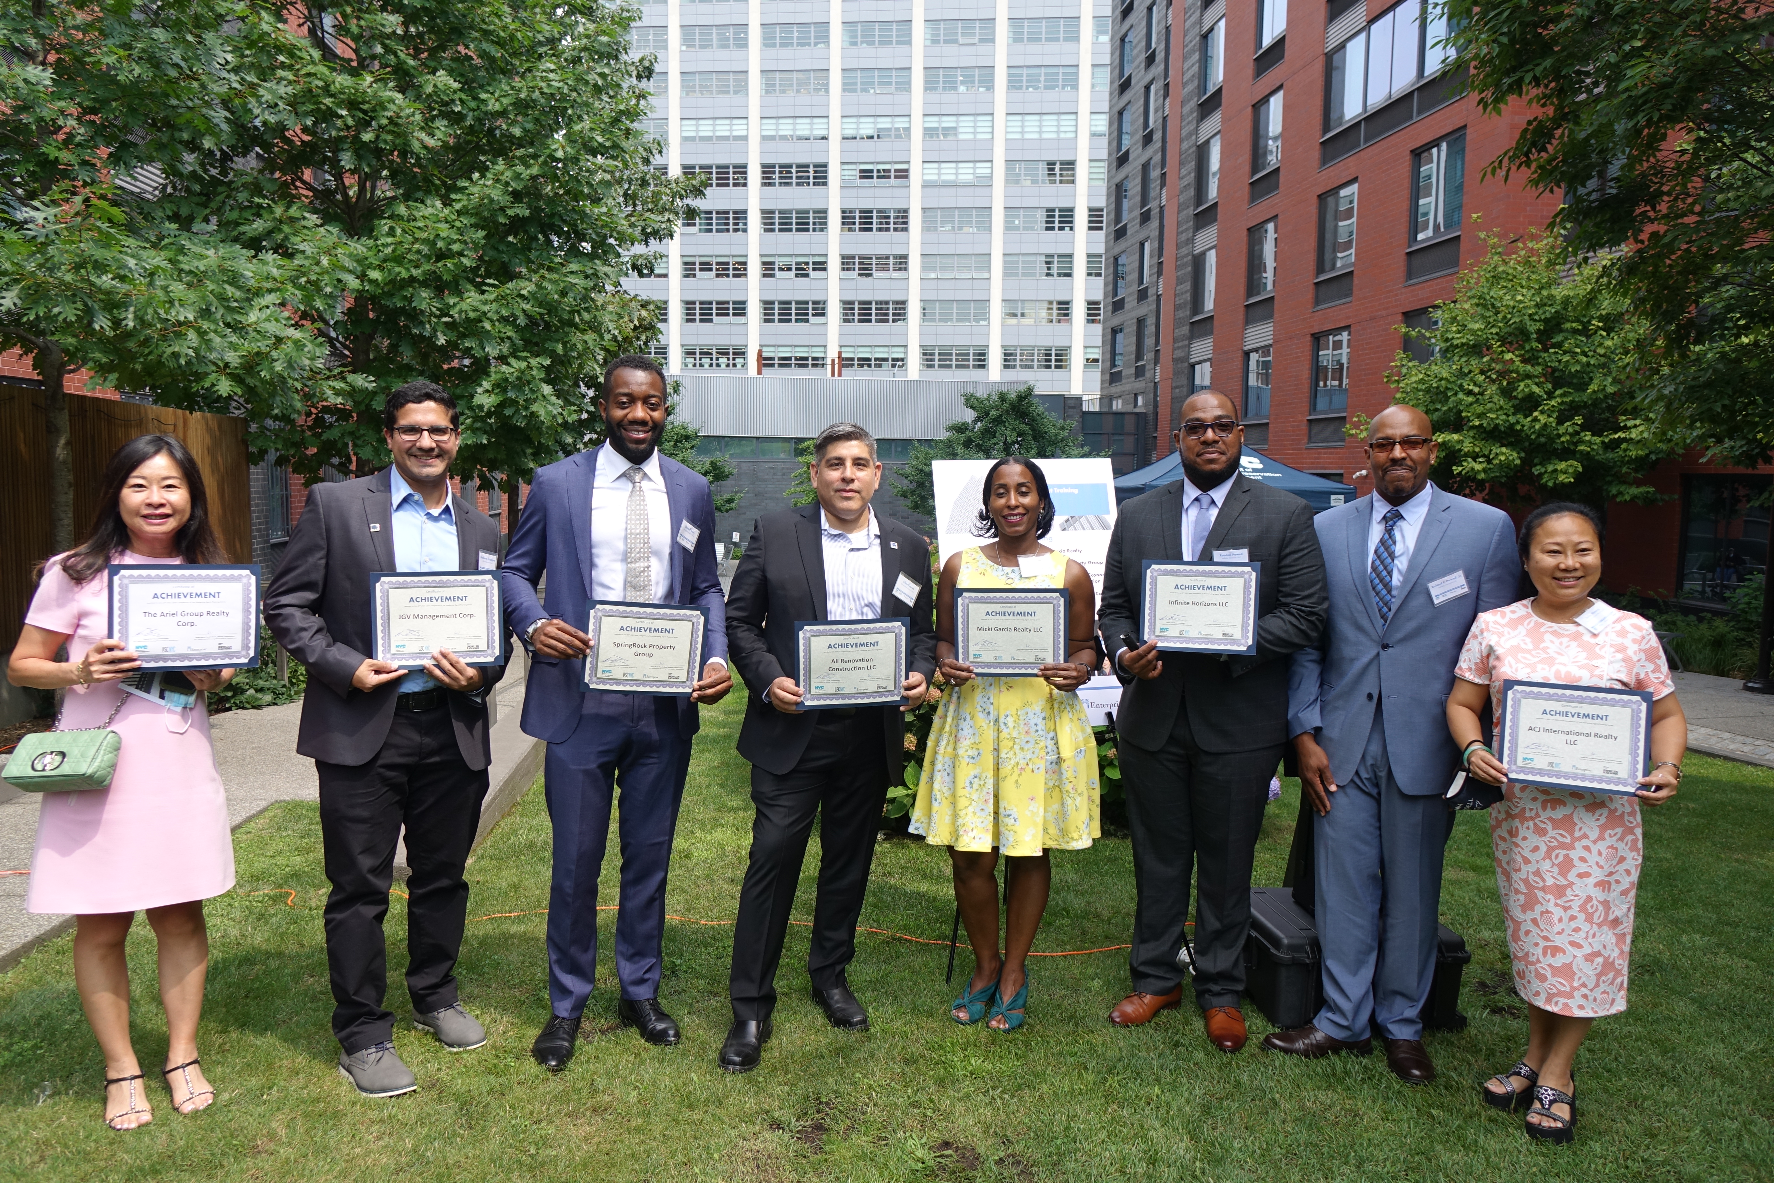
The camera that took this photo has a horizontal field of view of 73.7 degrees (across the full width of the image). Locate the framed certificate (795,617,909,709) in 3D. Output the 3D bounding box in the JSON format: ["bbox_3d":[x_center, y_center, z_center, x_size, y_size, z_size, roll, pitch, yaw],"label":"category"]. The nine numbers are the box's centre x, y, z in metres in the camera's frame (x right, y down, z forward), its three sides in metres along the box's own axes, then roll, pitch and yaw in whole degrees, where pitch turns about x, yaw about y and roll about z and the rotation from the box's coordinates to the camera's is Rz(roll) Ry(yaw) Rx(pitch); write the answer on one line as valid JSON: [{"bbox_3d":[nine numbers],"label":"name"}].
[{"bbox_3d":[-0.088,0.191,3.112,0.304,0.240,0.010,-2,12,-10],"label":"framed certificate"}]

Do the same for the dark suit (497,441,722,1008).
[{"bbox_3d":[-0.710,0.370,3.070,0.550,1.500,0.370,-1,5,-24],"label":"dark suit"}]

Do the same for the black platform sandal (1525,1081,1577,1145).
[{"bbox_3d":[1.672,1.270,2.965,0.098,0.110,0.250,5,6,37],"label":"black platform sandal"}]

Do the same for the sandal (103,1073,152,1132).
[{"bbox_3d":[-1.881,1.230,2.920,0.090,0.092,0.235,-3,6,-35],"label":"sandal"}]

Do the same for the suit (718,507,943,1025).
[{"bbox_3d":[-0.160,0.472,3.340,0.580,1.430,0.400,0,5,-8],"label":"suit"}]

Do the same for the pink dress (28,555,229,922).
[{"bbox_3d":[-1.775,0.335,2.790,0.440,0.830,0.310,-3,6,-37],"label":"pink dress"}]

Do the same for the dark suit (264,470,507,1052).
[{"bbox_3d":[-1.245,0.415,2.970,0.550,1.460,0.390,-3,6,-36],"label":"dark suit"}]

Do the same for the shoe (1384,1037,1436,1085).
[{"bbox_3d":[1.432,1.239,3.277,0.110,0.110,0.300,2,5,15],"label":"shoe"}]

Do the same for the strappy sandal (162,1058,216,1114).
[{"bbox_3d":[-1.775,1.225,2.996,0.090,0.092,0.235,-3,7,-40],"label":"strappy sandal"}]

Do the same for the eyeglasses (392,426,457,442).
[{"bbox_3d":[-1.204,-0.408,3.084,0.144,0.042,0.142,-1,5,-20],"label":"eyeglasses"}]

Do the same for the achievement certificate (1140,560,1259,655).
[{"bbox_3d":[0.815,0.041,3.090,0.302,0.236,0.015,4,5,14],"label":"achievement certificate"}]

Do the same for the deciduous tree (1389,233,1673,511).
[{"bbox_3d":[7.630,-1.984,14.200,3.700,4.700,3.700,4,6,30],"label":"deciduous tree"}]

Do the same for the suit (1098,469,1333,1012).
[{"bbox_3d":[0.925,0.443,3.390,0.630,1.540,0.420,2,5,15],"label":"suit"}]

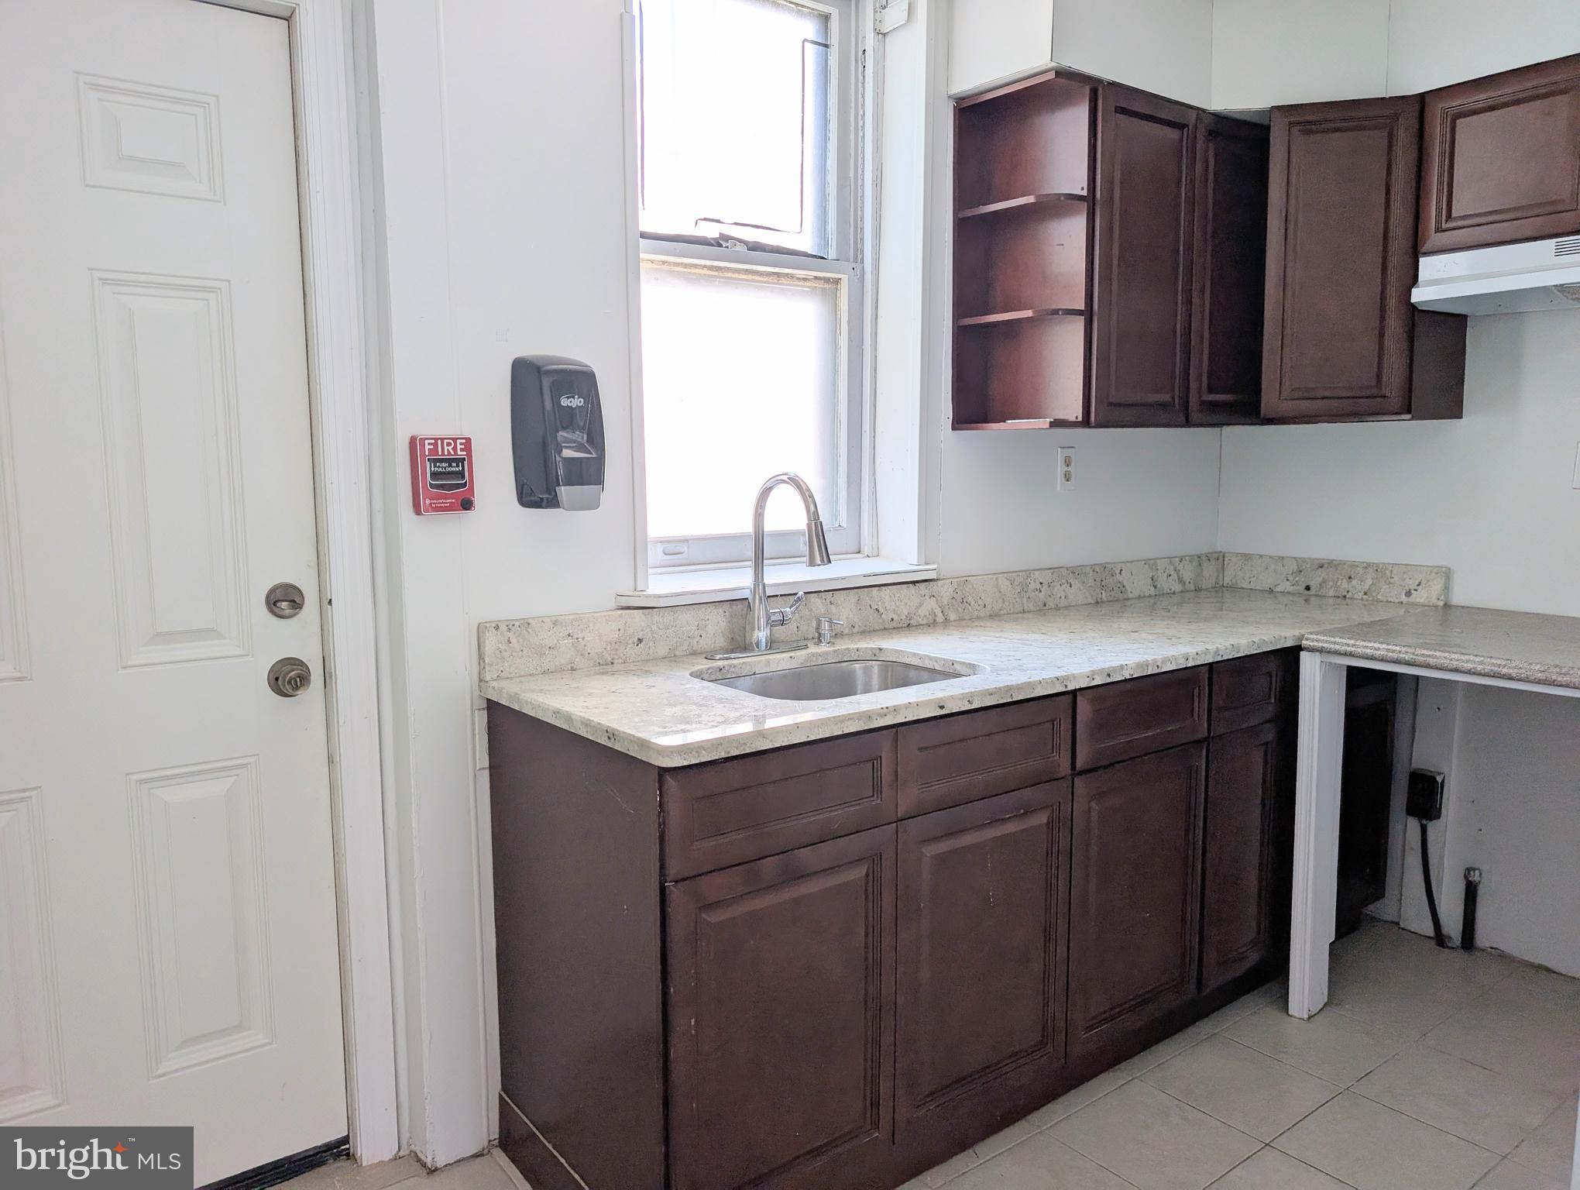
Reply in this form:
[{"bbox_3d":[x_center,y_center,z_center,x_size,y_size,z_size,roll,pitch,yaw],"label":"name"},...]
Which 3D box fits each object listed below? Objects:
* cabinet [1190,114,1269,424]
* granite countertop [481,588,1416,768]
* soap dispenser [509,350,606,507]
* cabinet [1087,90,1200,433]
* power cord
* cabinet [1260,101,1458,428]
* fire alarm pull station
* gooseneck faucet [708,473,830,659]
[{"bbox_3d":[1.053,-0.837,2.968,0.338,0.766,0.295,-5,8,-37],"label":"cabinet"},{"bbox_3d":[0.579,0.114,2.497,2.389,0.033,0.633,-5,8,-37],"label":"granite countertop"},{"bbox_3d":[-0.428,-0.291,2.018,0.126,0.265,0.110,-5,8,-37],"label":"soap dispenser"},{"bbox_3d":[0.766,-0.803,2.753,0.381,0.766,0.295,-5,8,-37],"label":"cabinet"},{"bbox_3d":[1.743,0.779,2.967,0.035,0.338,0.092,-5,8,-37],"label":"power cord"},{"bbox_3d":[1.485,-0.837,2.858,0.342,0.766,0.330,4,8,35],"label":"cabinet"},{"bbox_3d":[-0.610,-0.211,1.933,0.099,0.134,0.038,-5,8,-37],"label":"fire alarm pull station"},{"bbox_3d":[-0.008,-0.060,2.229,0.250,0.381,0.257,-5,8,-37],"label":"gooseneck faucet"}]

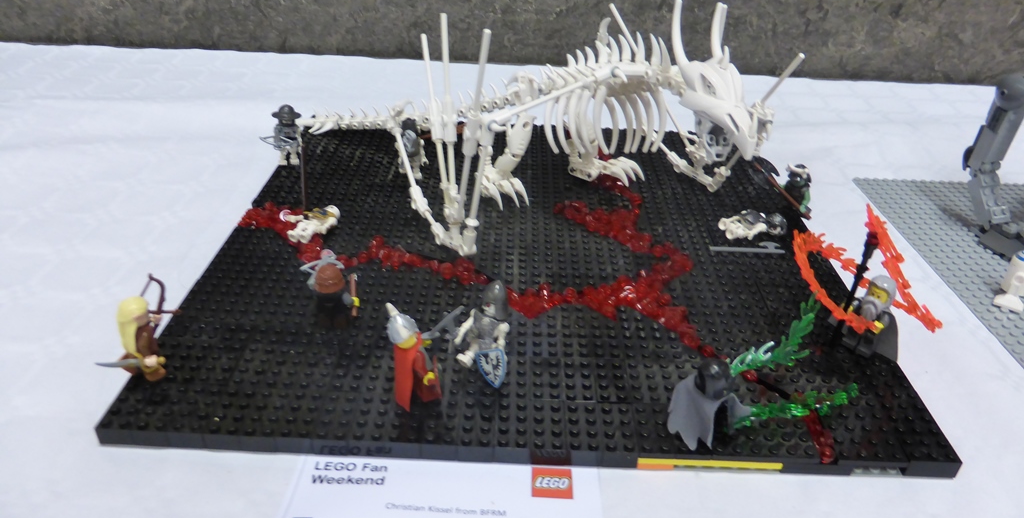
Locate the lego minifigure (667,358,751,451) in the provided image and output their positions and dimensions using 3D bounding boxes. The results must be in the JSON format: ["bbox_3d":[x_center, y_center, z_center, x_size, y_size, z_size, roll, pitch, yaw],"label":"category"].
[{"bbox_3d":[0.086,0.060,0.310,0.034,0.045,0.029,-12,35,-21],"label":"lego minifigure"}]

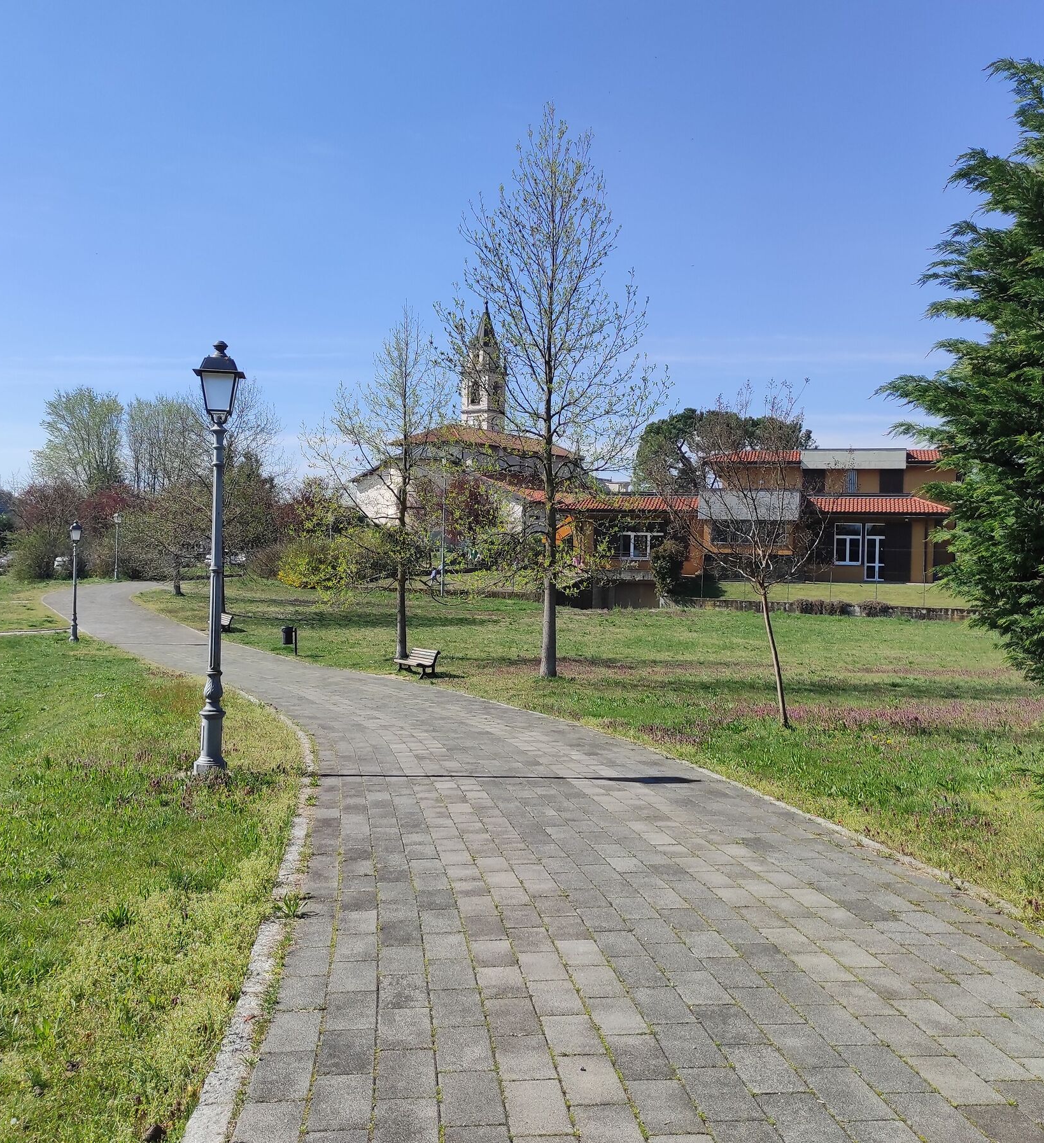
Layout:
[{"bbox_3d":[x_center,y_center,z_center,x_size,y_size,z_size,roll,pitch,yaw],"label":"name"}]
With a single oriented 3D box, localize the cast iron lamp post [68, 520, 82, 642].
[{"bbox_3d":[-14.427,0.316,35.600,0.440,3.950,0.440,1,-1,-7],"label":"cast iron lamp post"}]

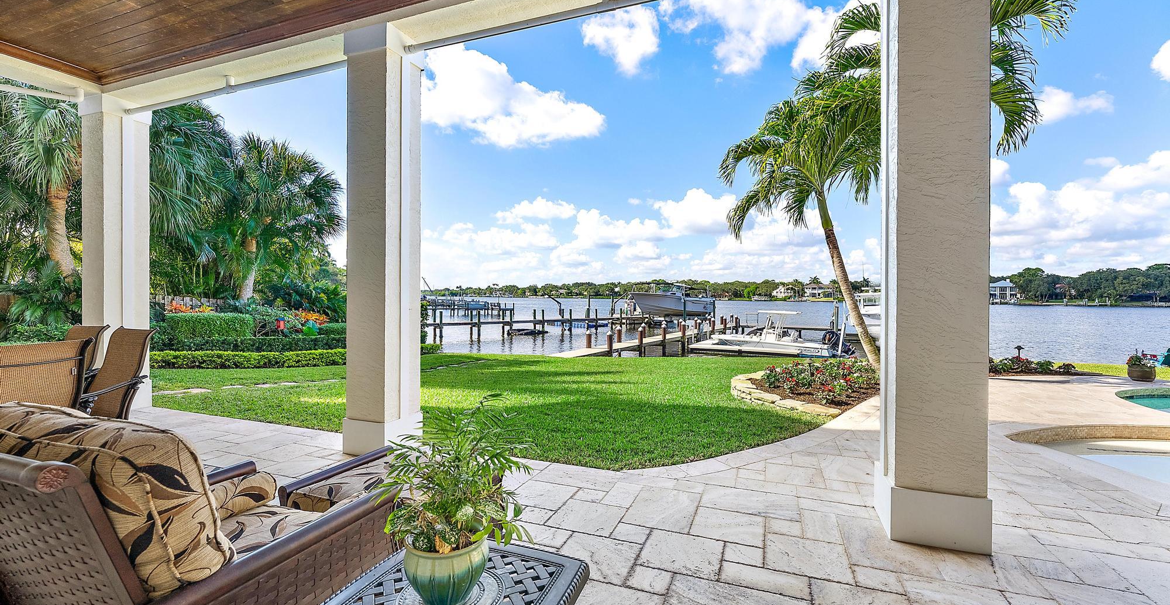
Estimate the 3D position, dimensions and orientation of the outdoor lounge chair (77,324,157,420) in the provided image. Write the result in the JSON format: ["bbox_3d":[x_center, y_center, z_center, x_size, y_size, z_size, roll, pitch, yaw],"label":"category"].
[{"bbox_3d":[-3.870,0.761,3.500,0.620,1.090,0.720,0,0,21],"label":"outdoor lounge chair"}]

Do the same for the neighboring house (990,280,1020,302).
[{"bbox_3d":[177.967,-5.053,195.000,13.000,9.000,12.000,1,0,30],"label":"neighboring house"}]

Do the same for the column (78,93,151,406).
[{"bbox_3d":[-5.600,-0.540,5.450,0.460,3.630,0.460,0,0,21],"label":"column"}]

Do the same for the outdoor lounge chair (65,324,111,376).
[{"bbox_3d":[-4.700,0.752,3.900,0.620,1.090,0.720,0,0,21],"label":"outdoor lounge chair"}]

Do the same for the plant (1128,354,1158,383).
[{"bbox_3d":[9.485,1.060,7.750,0.340,0.510,0.340,0,0,0],"label":"plant"}]

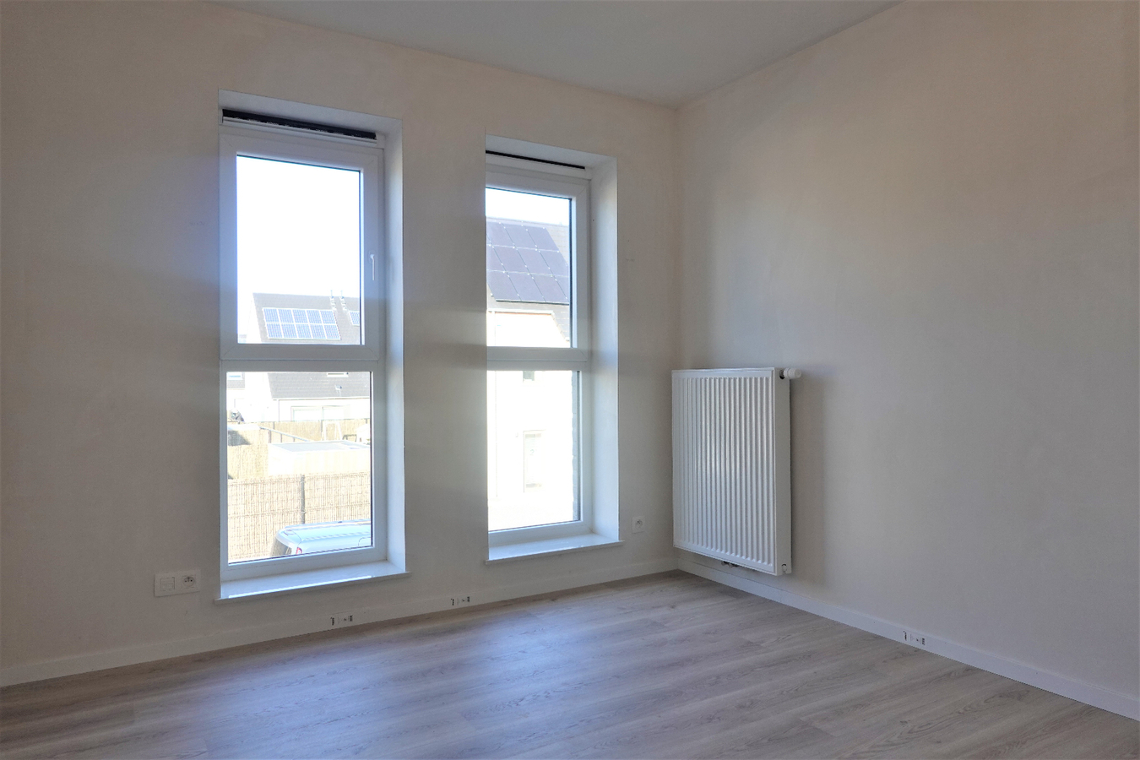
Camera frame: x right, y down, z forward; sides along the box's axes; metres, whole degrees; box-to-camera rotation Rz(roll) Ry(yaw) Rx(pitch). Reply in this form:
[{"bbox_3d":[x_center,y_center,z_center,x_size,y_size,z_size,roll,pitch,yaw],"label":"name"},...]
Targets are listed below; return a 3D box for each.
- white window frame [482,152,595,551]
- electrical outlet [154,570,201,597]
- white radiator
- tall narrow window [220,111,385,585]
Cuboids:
[{"bbox_3d":[-0.211,-0.123,3.952,0.735,1.915,0.080,0,0,-31],"label":"white window frame"},{"bbox_3d":[-1.475,0.764,2.858,0.154,0.086,0.012,0,0,-31],"label":"electrical outlet"},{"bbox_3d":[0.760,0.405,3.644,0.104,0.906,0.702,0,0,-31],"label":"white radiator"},{"bbox_3d":[-1.182,-0.120,3.365,0.735,1.923,0.080,0,0,-31],"label":"tall narrow window"}]

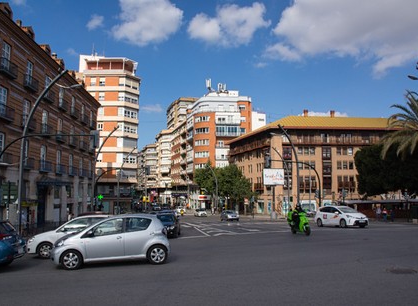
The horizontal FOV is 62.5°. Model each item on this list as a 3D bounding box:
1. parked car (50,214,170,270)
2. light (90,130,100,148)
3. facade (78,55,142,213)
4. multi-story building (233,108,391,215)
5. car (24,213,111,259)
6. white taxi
[{"bbox_3d":[-2.960,2.580,10.450,3.420,1.460,1.630,3,-8,-18],"label":"parked car"},{"bbox_3d":[-6.031,-0.724,18.204,0.440,0.910,0.380,1,-8,-5],"label":"light"},{"bbox_3d":[-20.775,-3.308,72.877,11.800,31.500,13.500,1,-9,-8],"label":"facade"},{"bbox_3d":[23.500,2.791,78.857,33.500,21.000,18.000,1,-8,-5],"label":"multi-story building"},{"bbox_3d":[-4.260,2.860,12.250,3.950,1.450,1.700,2,-8,-17],"label":"car"},{"bbox_3d":[10.200,4.942,26.663,1.775,1.575,4.600,3,-9,-18],"label":"white taxi"}]

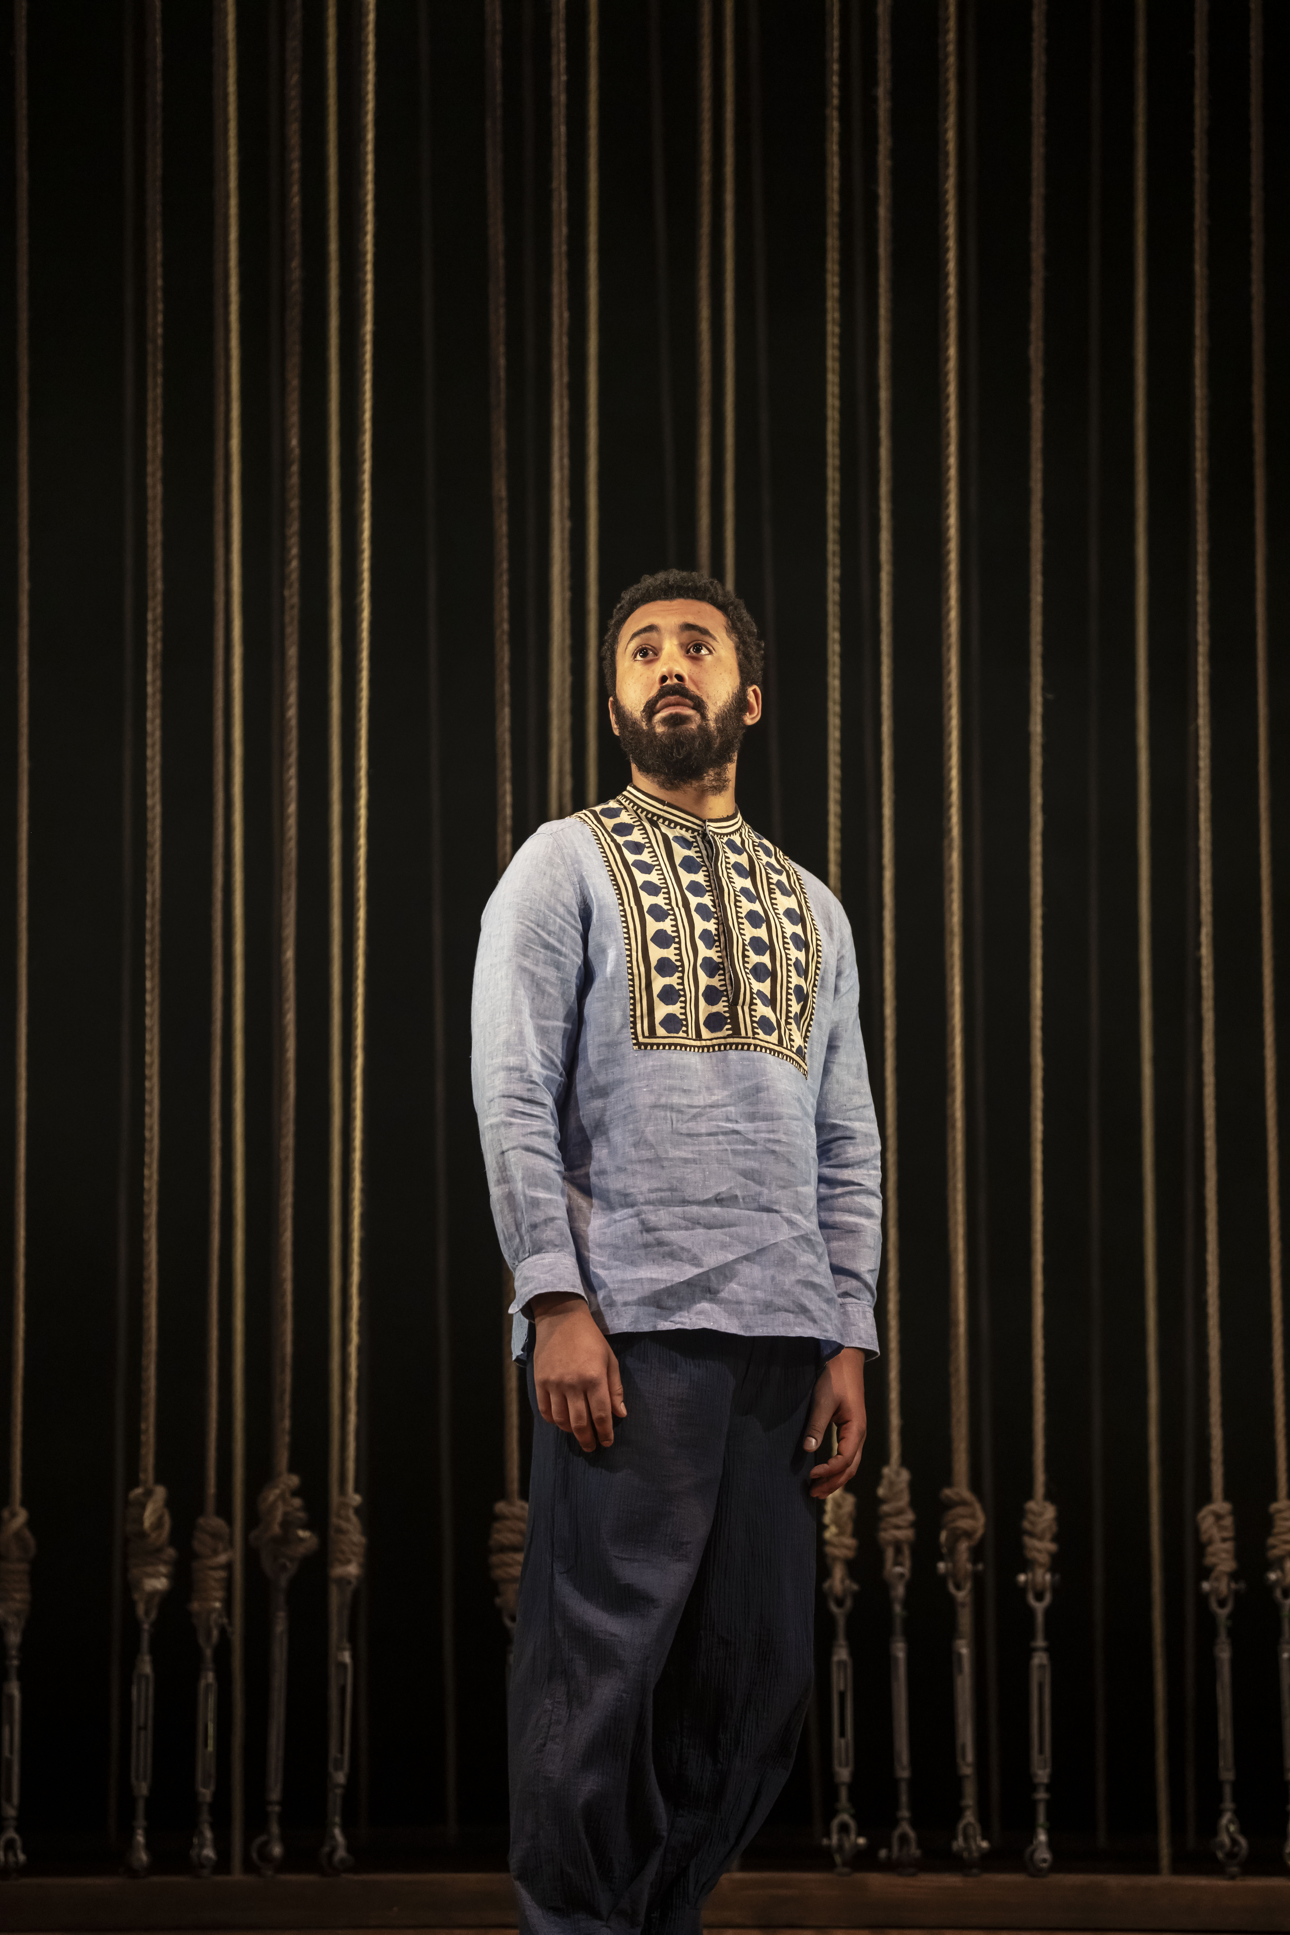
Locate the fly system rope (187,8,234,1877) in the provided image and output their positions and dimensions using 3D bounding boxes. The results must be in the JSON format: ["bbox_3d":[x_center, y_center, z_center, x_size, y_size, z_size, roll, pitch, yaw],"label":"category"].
[{"bbox_3d":[-0.654,-0.068,8.245,0.062,2.859,0.060,0,-6,0],"label":"fly system rope"}]

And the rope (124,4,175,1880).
[{"bbox_3d":[-0.756,-0.068,8.245,0.068,2.859,0.060,0,-6,0],"label":"rope"}]

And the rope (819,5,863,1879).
[{"bbox_3d":[0.295,-0.069,8.244,0.062,2.857,0.060,0,-6,0],"label":"rope"}]

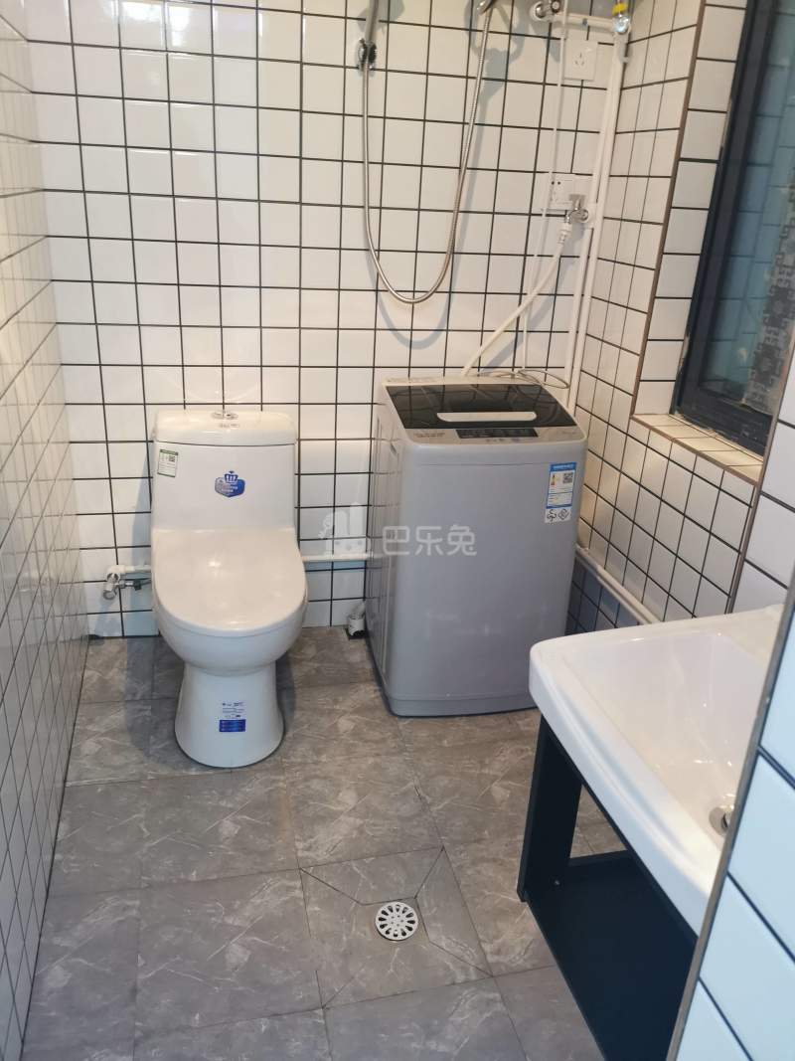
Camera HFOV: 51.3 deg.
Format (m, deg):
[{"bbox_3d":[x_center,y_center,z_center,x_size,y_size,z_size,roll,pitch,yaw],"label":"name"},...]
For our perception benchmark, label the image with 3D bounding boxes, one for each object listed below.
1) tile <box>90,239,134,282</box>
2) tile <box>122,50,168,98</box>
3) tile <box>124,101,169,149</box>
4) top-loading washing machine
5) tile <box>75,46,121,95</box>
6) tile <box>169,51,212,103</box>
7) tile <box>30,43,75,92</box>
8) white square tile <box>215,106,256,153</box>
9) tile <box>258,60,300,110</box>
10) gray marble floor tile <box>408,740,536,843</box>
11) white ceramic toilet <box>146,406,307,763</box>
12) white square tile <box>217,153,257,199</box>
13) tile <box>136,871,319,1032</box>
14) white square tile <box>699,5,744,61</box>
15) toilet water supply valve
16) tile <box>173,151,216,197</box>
[{"bbox_3d":[-0.686,-0.649,1.996,0.099,0.099,0.009,-2,23,-13],"label":"tile"},{"bbox_3d":[-0.567,-1.022,1.861,0.098,0.098,0.010,-2,24,-12],"label":"tile"},{"bbox_3d":[-0.573,-0.931,1.901,0.099,0.099,0.009,-2,23,-13],"label":"tile"},{"bbox_3d":[0.176,0.037,2.150,0.438,0.779,0.426,-2,24,-13],"label":"top-loading washing machine"},{"bbox_3d":[-0.679,-1.041,1.879,0.100,0.100,0.008,-2,24,-13],"label":"tile"},{"bbox_3d":[-0.479,-1.049,1.924,0.100,0.100,0.008,-2,24,-13],"label":"tile"},{"bbox_3d":[-0.759,-1.016,1.819,0.089,0.099,0.009,-2,23,-13],"label":"tile"},{"bbox_3d":[-0.384,-0.958,1.987,0.100,0.100,0.008,-2,24,-13],"label":"white square tile"},{"bbox_3d":[-0.274,-1.035,1.929,0.099,0.099,0.009,-2,23,-13],"label":"tile"},{"bbox_3d":[0.209,0.592,1.866,0.298,0.010,0.298,-2,24,-13],"label":"gray marble floor tile"},{"bbox_3d":[-0.406,0.121,2.001,0.370,0.680,0.683,-1,23,-11],"label":"white ceramic toilet"},{"bbox_3d":[-0.381,-0.842,1.977,0.098,0.098,0.009,-2,24,-13],"label":"white square tile"},{"bbox_3d":[-0.304,0.735,1.468,0.300,0.010,0.300,-2,24,-12],"label":"tile"},{"bbox_3d":[0.711,-1.091,1.820,0.100,0.100,0.008,-2,24,-13],"label":"white square tile"},{"bbox_3d":[-0.734,0.130,2.253,0.125,0.060,0.110,-2,24,-12],"label":"toilet water supply valve"},{"bbox_3d":[-0.490,-0.860,2.005,0.100,0.100,0.008,-2,24,-13],"label":"tile"}]

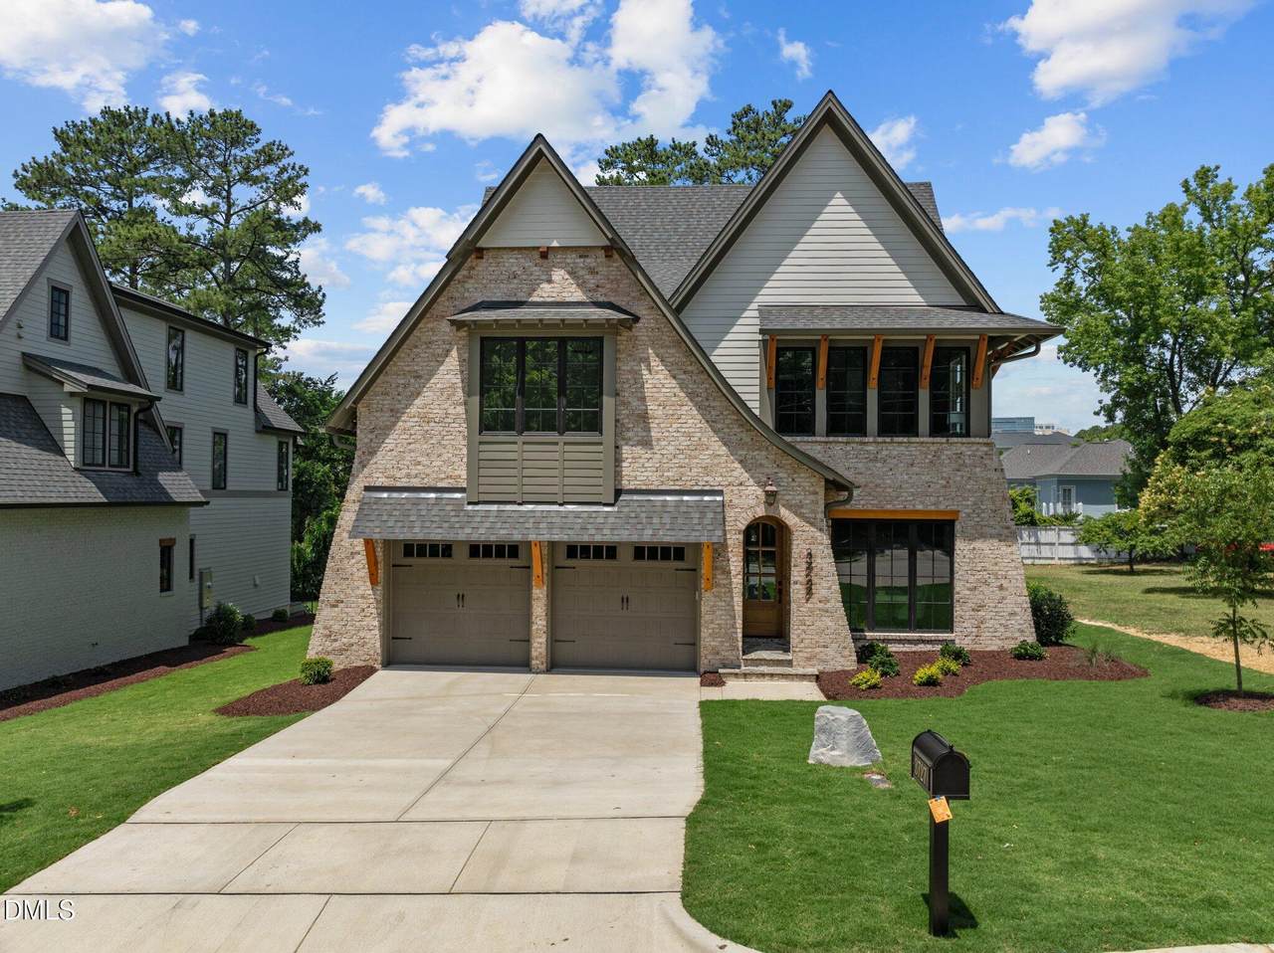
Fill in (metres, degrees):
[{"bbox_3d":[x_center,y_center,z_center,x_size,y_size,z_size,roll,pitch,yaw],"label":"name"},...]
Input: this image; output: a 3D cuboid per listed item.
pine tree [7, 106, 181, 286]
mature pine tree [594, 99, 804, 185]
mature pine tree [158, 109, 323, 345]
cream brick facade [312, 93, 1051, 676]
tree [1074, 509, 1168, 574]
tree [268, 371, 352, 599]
[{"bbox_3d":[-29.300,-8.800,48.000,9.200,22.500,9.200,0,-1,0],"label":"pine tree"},{"bbox_3d":[3.500,-9.000,47.000,10.500,22.000,9.500,0,-1,0],"label":"mature pine tree"},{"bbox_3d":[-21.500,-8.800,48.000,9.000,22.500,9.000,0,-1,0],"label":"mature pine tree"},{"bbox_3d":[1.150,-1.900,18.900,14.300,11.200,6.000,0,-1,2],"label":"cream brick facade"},{"bbox_3d":[21.100,2.800,38.300,4.200,2.900,4.000,0,-1,0],"label":"tree"},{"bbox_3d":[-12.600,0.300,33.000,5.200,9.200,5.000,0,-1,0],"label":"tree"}]

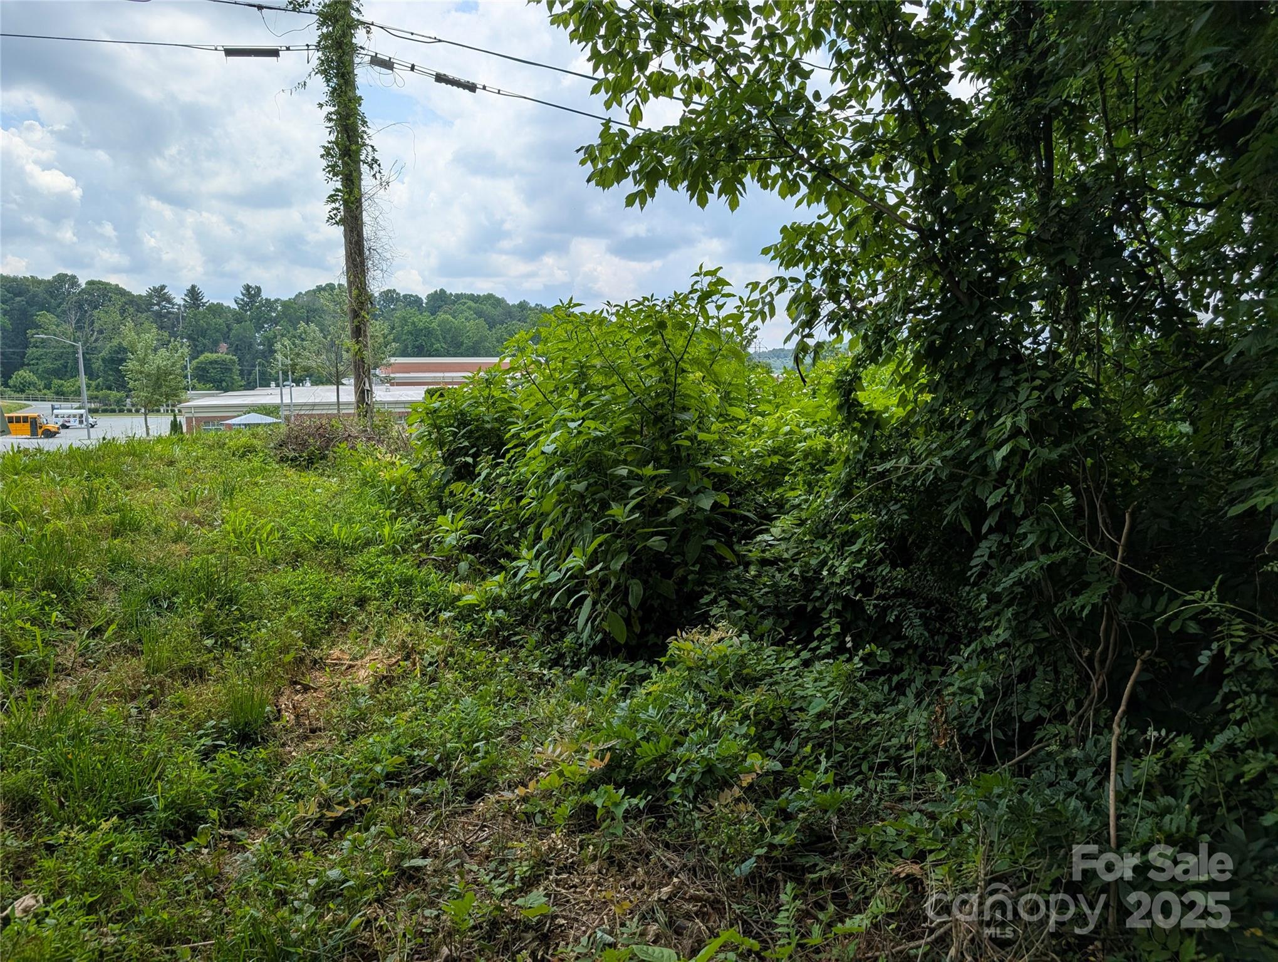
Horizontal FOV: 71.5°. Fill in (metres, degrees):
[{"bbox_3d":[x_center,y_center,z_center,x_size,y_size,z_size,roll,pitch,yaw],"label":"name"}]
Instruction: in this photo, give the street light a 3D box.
[{"bbox_3d":[-46.906,-7.251,72.000,3.700,9.200,0.400,-3,8,-17],"label":"street light"}]

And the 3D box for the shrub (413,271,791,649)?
[{"bbox_3d":[-0.171,-0.236,5.420,2.100,1.980,1.900,0,8,0],"label":"shrub"}]

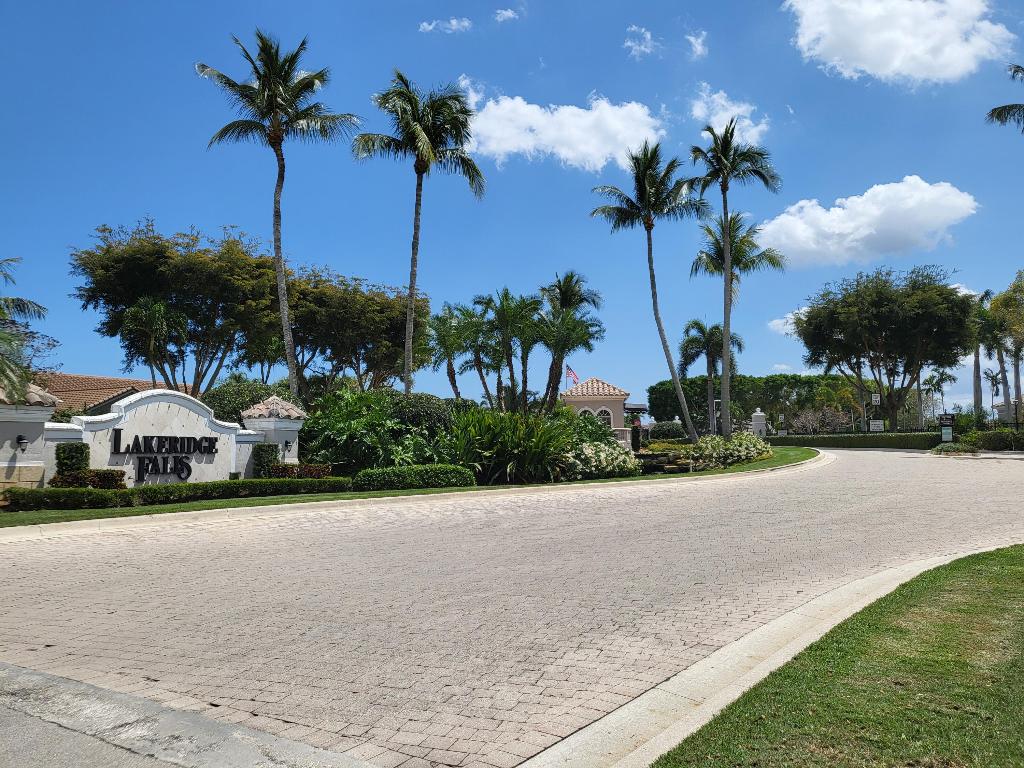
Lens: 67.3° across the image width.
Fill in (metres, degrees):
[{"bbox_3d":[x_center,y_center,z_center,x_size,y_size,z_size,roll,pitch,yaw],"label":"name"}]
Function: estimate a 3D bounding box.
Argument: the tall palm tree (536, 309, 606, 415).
[{"bbox_3d":[2.133,-0.107,27.572,2.366,5.247,2.300,-1,-4,0],"label":"tall palm tree"}]

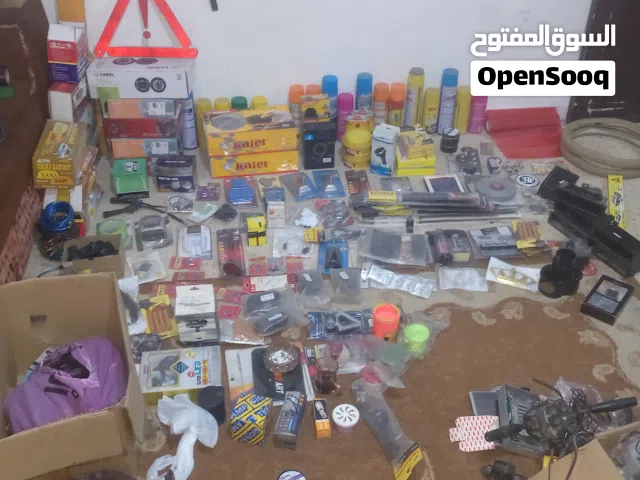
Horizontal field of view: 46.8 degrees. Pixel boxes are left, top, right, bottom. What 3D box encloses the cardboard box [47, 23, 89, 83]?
[{"bbox_3d":[-0.900,-0.669,2.655,0.095,0.155,0.191,3,34,-8],"label":"cardboard box"}]

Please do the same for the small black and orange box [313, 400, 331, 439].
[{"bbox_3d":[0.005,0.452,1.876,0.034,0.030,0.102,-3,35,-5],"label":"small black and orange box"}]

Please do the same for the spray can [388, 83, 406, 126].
[{"bbox_3d":[0.323,-0.549,3.126,0.065,0.226,0.065,0,35,0],"label":"spray can"}]

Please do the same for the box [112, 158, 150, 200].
[{"bbox_3d":[-0.708,-0.231,2.792,0.117,0.092,0.120,-5,36,-7],"label":"box"}]

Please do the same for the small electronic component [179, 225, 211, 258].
[{"bbox_3d":[-0.424,0.006,2.510,0.111,0.025,0.152,-4,35,-5],"label":"small electronic component"}]

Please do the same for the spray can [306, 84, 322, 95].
[{"bbox_3d":[-0.023,-0.517,3.068,0.065,0.230,0.065,0,36,0],"label":"spray can"}]

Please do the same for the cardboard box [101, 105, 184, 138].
[{"bbox_3d":[-0.669,-0.453,2.827,0.272,0.079,0.130,1,36,2],"label":"cardboard box"}]

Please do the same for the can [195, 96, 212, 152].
[{"bbox_3d":[-0.467,-0.472,3.026,0.065,0.207,0.065,0,36,0],"label":"can"}]

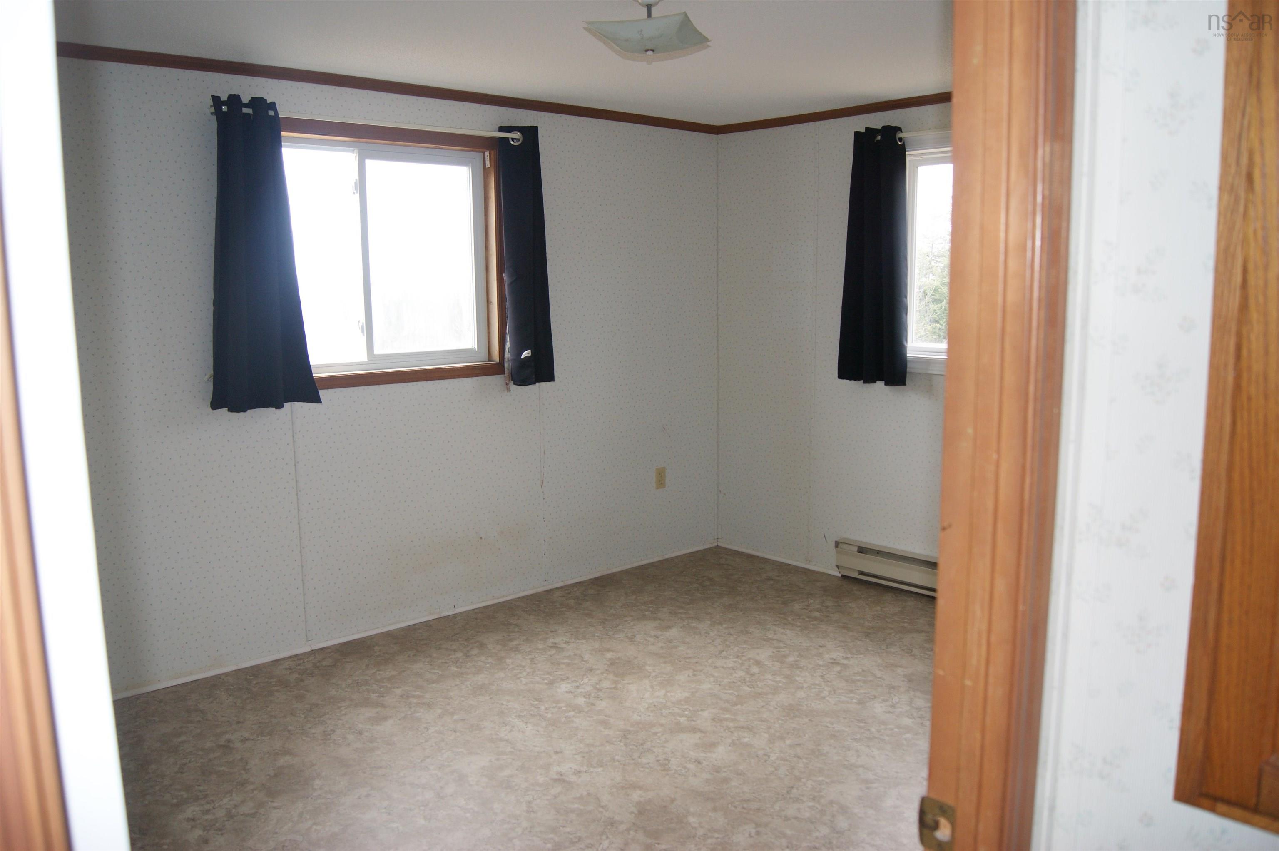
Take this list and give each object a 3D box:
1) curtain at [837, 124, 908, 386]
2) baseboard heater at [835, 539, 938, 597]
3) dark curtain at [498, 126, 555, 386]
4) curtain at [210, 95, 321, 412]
[{"bbox_3d":[1.086,-0.781,4.448,0.100,1.165,0.360,-8,12,-41],"label":"curtain"},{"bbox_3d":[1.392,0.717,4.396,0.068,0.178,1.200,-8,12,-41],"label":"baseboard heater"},{"bbox_3d":[-0.501,-0.767,4.373,0.270,1.160,0.100,-8,12,-41],"label":"dark curtain"},{"bbox_3d":[-1.391,-0.635,3.586,0.400,1.150,0.100,-8,12,-41],"label":"curtain"}]

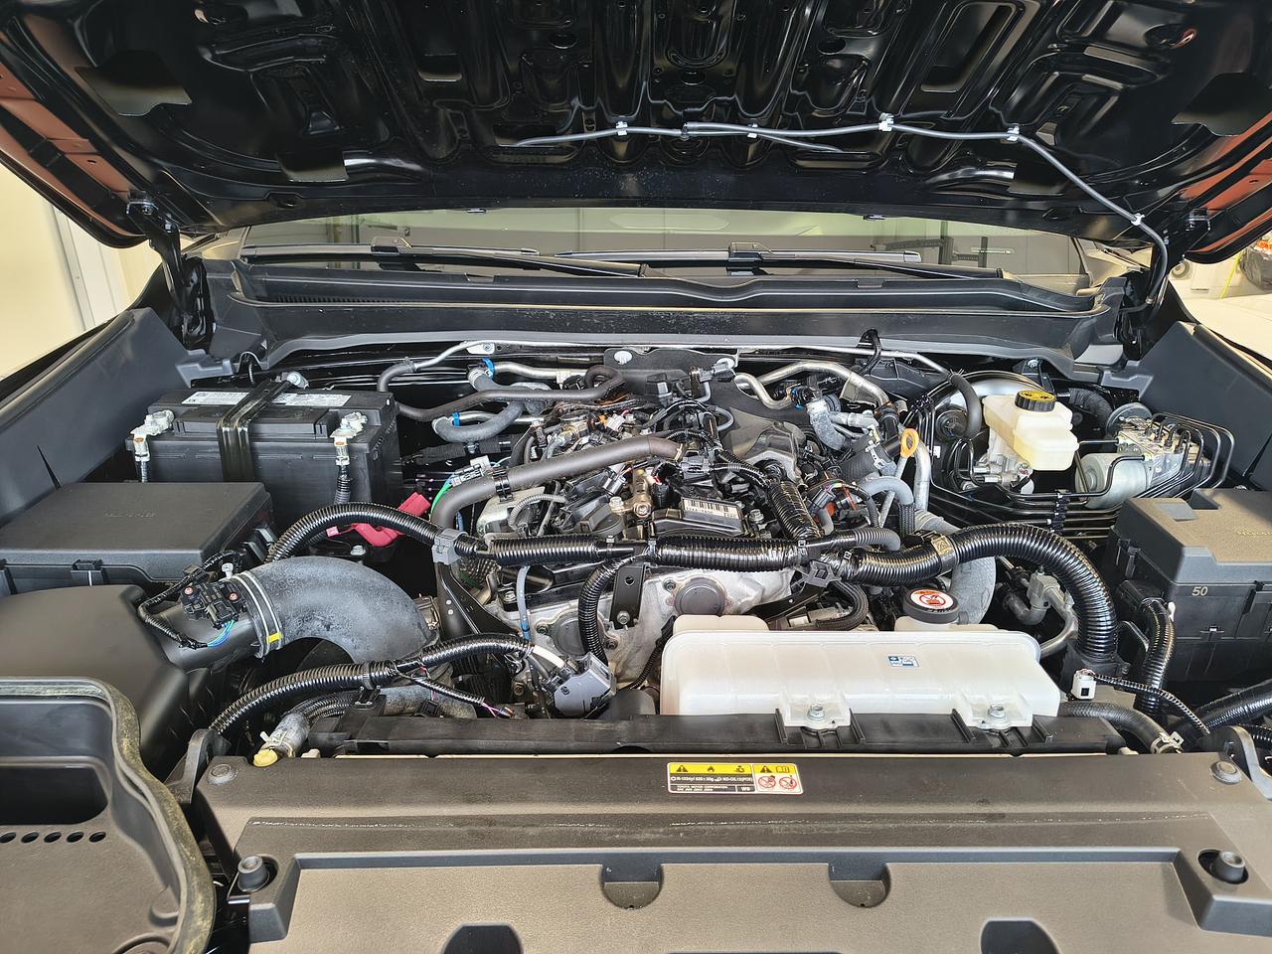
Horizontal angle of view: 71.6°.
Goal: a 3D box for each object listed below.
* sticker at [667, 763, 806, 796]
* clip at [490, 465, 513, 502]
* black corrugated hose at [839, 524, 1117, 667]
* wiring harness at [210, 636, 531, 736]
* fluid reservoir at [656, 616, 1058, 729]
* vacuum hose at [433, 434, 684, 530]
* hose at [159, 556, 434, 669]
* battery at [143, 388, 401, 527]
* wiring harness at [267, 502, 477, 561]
[{"bbox_3d":[0.080,0.242,0.709,0.108,0.002,0.032,1,30,-1],"label":"sticker"},{"bbox_3d":[-0.158,0.008,1.037,0.027,0.040,0.036,-6,27,-14],"label":"clip"},{"bbox_3d":[0.366,0.123,0.954,0.265,0.130,0.110,1,26,-1],"label":"black corrugated hose"},{"bbox_3d":[-0.256,0.198,0.851,0.285,0.060,0.070,-5,27,-12],"label":"wiring harness"},{"bbox_3d":[0.208,0.201,0.859,0.365,0.098,0.145,1,26,-1],"label":"fluid reservoir"},{"bbox_3d":[-0.094,0.009,1.060,0.290,0.080,0.085,-8,27,-17],"label":"vacuum hose"},{"bbox_3d":[-0.361,0.144,0.934,0.250,0.110,0.105,1,26,-1],"label":"hose"},{"bbox_3d":[-0.500,-0.003,1.250,0.310,0.200,0.175,1,26,-1],"label":"battery"},{"bbox_3d":[-0.295,0.062,0.995,0.228,0.070,0.055,1,26,-1],"label":"wiring harness"}]

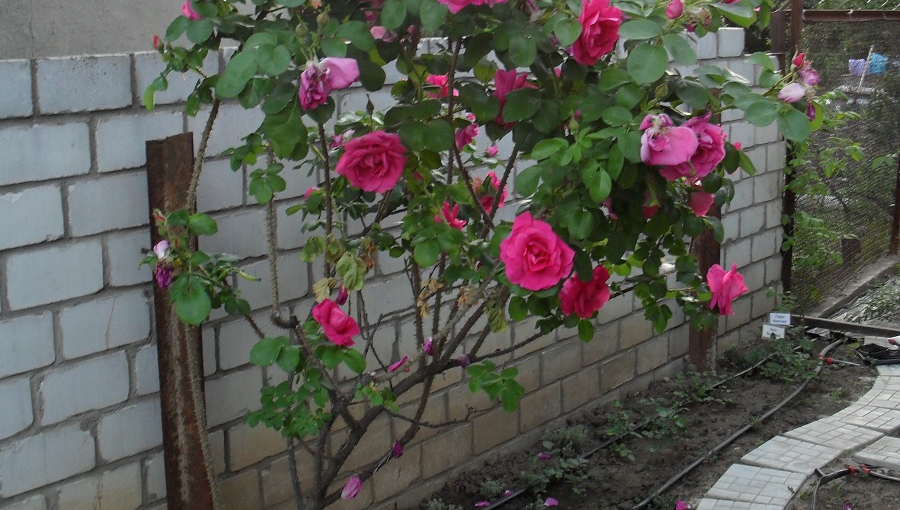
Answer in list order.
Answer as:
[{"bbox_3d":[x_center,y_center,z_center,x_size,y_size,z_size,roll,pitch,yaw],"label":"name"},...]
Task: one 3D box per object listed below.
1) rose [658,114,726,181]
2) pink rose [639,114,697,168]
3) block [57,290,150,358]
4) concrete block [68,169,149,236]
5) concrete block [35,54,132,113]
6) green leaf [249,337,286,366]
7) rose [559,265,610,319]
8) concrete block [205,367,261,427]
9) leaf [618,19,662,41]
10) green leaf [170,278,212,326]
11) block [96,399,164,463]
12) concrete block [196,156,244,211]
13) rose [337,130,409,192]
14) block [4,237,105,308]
[{"bbox_3d":[0.498,-0.222,2.500,0.136,0.136,0.090,-4,11,-12],"label":"rose"},{"bbox_3d":[0.384,-0.200,2.120,0.098,0.090,0.085,1,12,10],"label":"pink rose"},{"bbox_3d":[-0.857,0.157,2.936,0.090,0.121,0.252,8,15,38],"label":"block"},{"bbox_3d":[-0.857,-0.135,2.980,0.110,0.118,0.250,7,14,38],"label":"concrete block"},{"bbox_3d":[-0.888,-0.406,2.850,0.120,0.125,0.254,8,14,38],"label":"concrete block"},{"bbox_3d":[-0.406,0.215,2.700,0.080,0.062,0.030,-5,12,-20],"label":"green leaf"},{"bbox_3d":[0.277,0.075,2.500,0.109,0.109,0.085,-2,11,-5],"label":"rose"},{"bbox_3d":[-0.647,0.379,3.293,0.120,0.125,0.254,8,14,38],"label":"concrete block"},{"bbox_3d":[0.353,-0.418,2.250,0.080,0.014,0.052,-3,49,-2],"label":"leaf"},{"bbox_3d":[-0.554,0.098,2.600,0.077,0.099,0.030,-5,12,-20],"label":"green leaf"},{"bbox_3d":[-0.817,0.424,3.083,0.120,0.125,0.254,8,14,38],"label":"block"},{"bbox_3d":[-0.661,-0.178,3.123,0.090,0.121,0.252,8,15,38],"label":"concrete block"},{"bbox_3d":[-0.159,-0.187,2.450,0.135,0.120,0.080,-2,11,-3],"label":"rose"},{"bbox_3d":[-0.937,0.037,2.814,0.090,0.121,0.252,8,15,38],"label":"block"}]

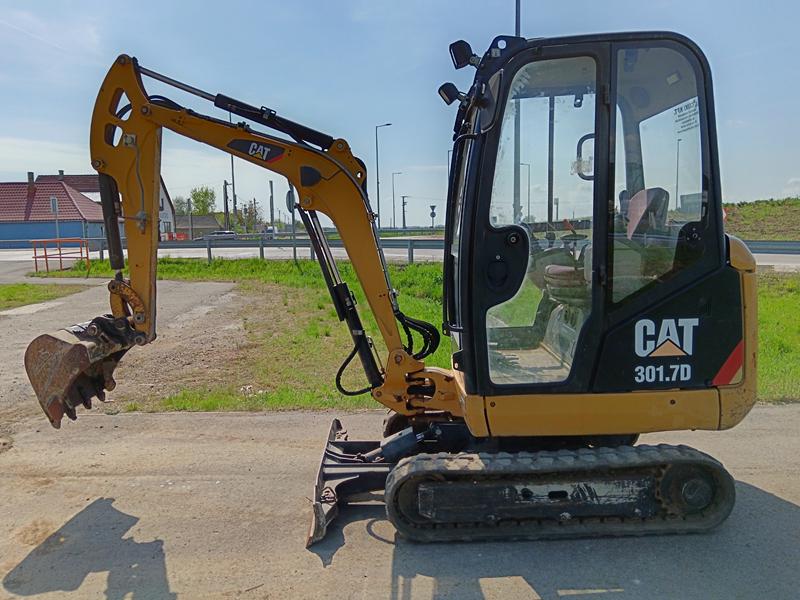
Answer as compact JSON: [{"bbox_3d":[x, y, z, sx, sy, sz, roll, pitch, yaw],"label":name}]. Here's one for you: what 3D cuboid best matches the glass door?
[{"bbox_3d":[0.634,-0.356,2.862,0.630,1.570,0.080,-1,7,-2],"label":"glass door"}]

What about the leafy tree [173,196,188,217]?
[{"bbox_3d":[-31.894,-11.465,91.288,3.400,7.260,3.400,-1,7,0],"label":"leafy tree"}]

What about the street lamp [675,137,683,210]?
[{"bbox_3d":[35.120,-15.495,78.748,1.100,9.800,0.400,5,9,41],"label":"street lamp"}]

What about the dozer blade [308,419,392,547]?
[{"bbox_3d":[-0.252,0.927,3.420,0.380,0.210,1.280,-1,7,-2],"label":"dozer blade"}]

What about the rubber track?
[{"bbox_3d":[0.726,0.894,2.925,1.600,0.350,0.230,-1,7,-2],"label":"rubber track"}]

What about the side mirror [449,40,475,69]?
[{"bbox_3d":[0.275,-1.102,2.805,0.110,0.115,0.110,-1,7,-2],"label":"side mirror"}]

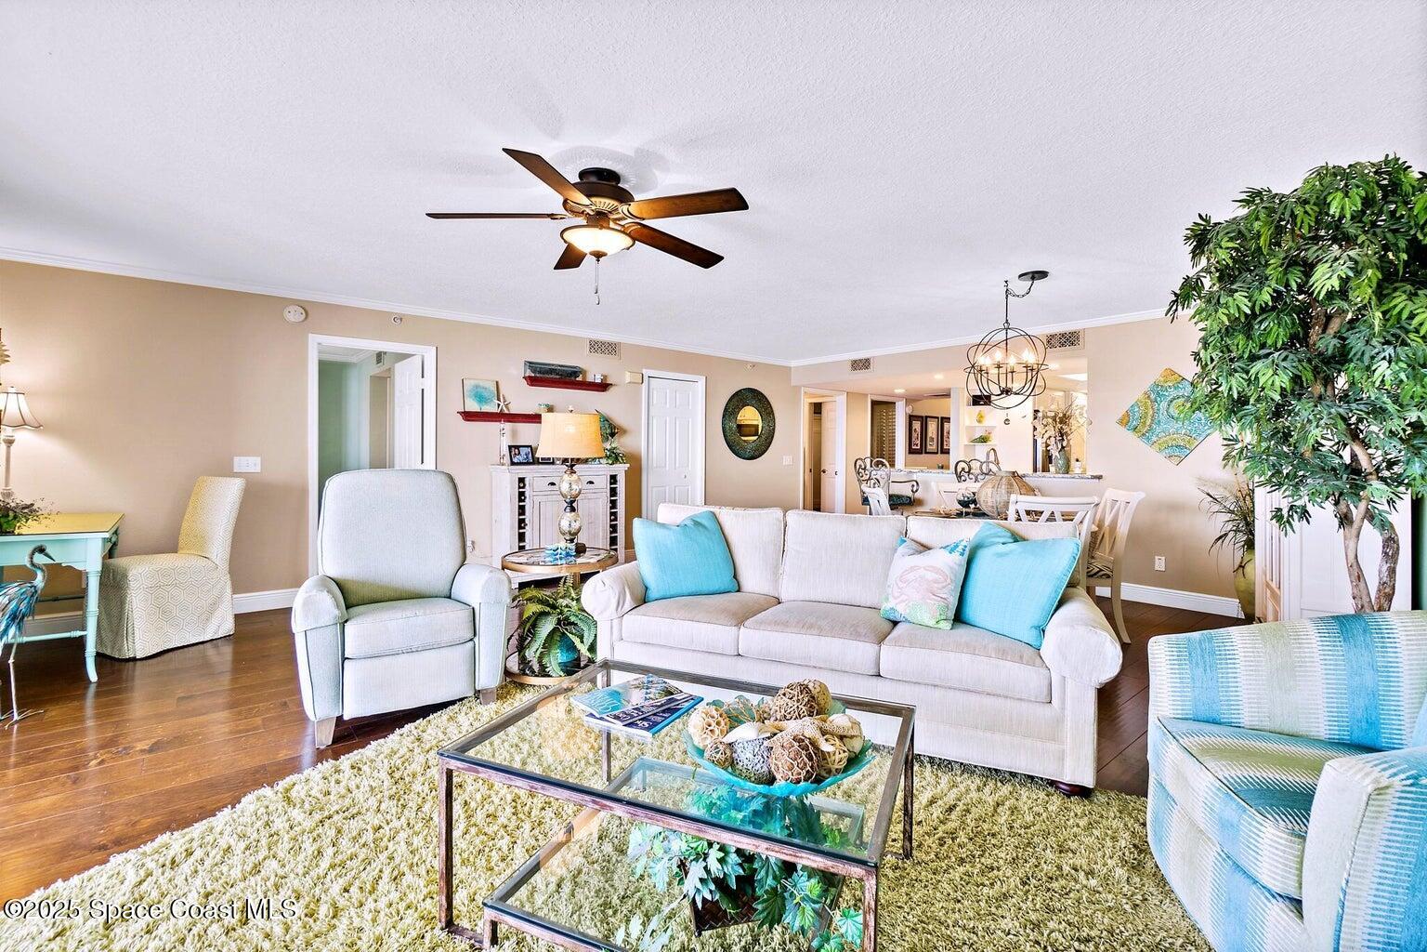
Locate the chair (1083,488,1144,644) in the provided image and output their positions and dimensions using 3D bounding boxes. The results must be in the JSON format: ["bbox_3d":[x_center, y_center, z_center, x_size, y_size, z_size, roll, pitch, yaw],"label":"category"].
[{"bbox_3d":[2.496,0.584,4.078,0.550,0.980,0.470,1,3,12],"label":"chair"}]

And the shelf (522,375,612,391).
[{"bbox_3d":[-1.410,-0.884,5.833,0.890,0.080,0.140,-1,3,-40],"label":"shelf"}]

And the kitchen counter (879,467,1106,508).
[{"bbox_3d":[2.639,0.468,5.849,0.420,1.060,2.130,-2,3,-39],"label":"kitchen counter"}]

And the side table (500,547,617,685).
[{"bbox_3d":[-0.841,0.751,3.292,0.620,0.610,0.620,1,2,0],"label":"side table"}]

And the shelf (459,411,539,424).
[{"bbox_3d":[-1.889,-0.539,5.560,0.910,0.095,0.120,-2,3,-39],"label":"shelf"}]

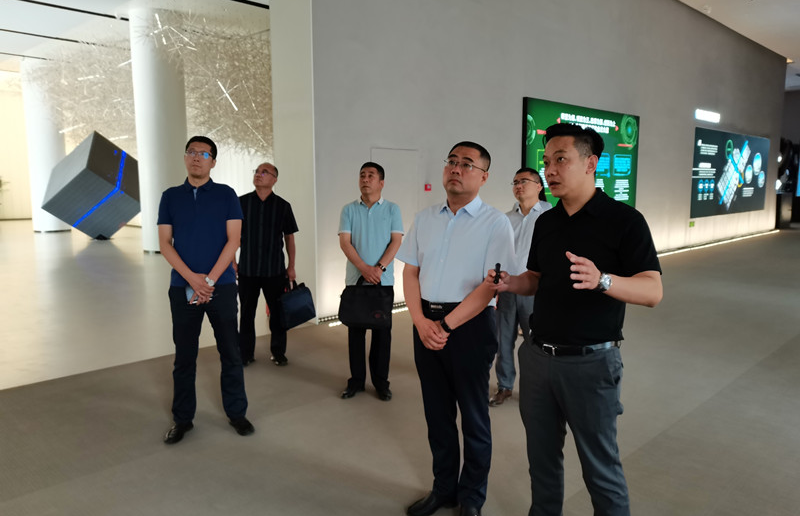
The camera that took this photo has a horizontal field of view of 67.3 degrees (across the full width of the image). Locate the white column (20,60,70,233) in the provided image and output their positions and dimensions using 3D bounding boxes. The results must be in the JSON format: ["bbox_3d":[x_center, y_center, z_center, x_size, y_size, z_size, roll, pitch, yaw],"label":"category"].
[{"bbox_3d":[-11.278,-3.476,19.169,1.067,5.284,1.067,7,10,44],"label":"white column"}]

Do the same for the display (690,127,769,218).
[{"bbox_3d":[9.550,-2.383,17.117,0.101,2.234,6.643,7,10,44],"label":"display"}]

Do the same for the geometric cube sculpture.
[{"bbox_3d":[-8.454,-1.963,16.888,1.812,1.812,1.812,-34,-46,16],"label":"geometric cube sculpture"}]

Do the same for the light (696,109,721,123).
[{"bbox_3d":[7.814,-3.571,15.158,0.081,0.211,1.812,7,10,44],"label":"light"}]

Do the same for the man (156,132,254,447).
[{"bbox_3d":[-1.218,0.187,3.702,0.574,1.832,0.403,0,7,0],"label":"man"}]

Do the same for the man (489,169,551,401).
[{"bbox_3d":[0.887,0.172,4.360,0.513,1.691,0.362,3,8,26],"label":"man"}]

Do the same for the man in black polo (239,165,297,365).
[{"bbox_3d":[-1.183,0.053,5.211,0.523,1.721,0.362,2,7,17],"label":"man in black polo"}]

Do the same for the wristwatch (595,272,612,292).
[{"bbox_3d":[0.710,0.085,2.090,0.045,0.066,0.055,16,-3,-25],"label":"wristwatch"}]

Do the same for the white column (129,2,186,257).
[{"bbox_3d":[-5.238,-2.725,13.300,1.067,5.234,1.067,7,10,44],"label":"white column"}]

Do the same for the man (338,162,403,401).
[{"bbox_3d":[-0.228,0.164,4.354,0.493,1.711,0.362,1,7,6],"label":"man"}]

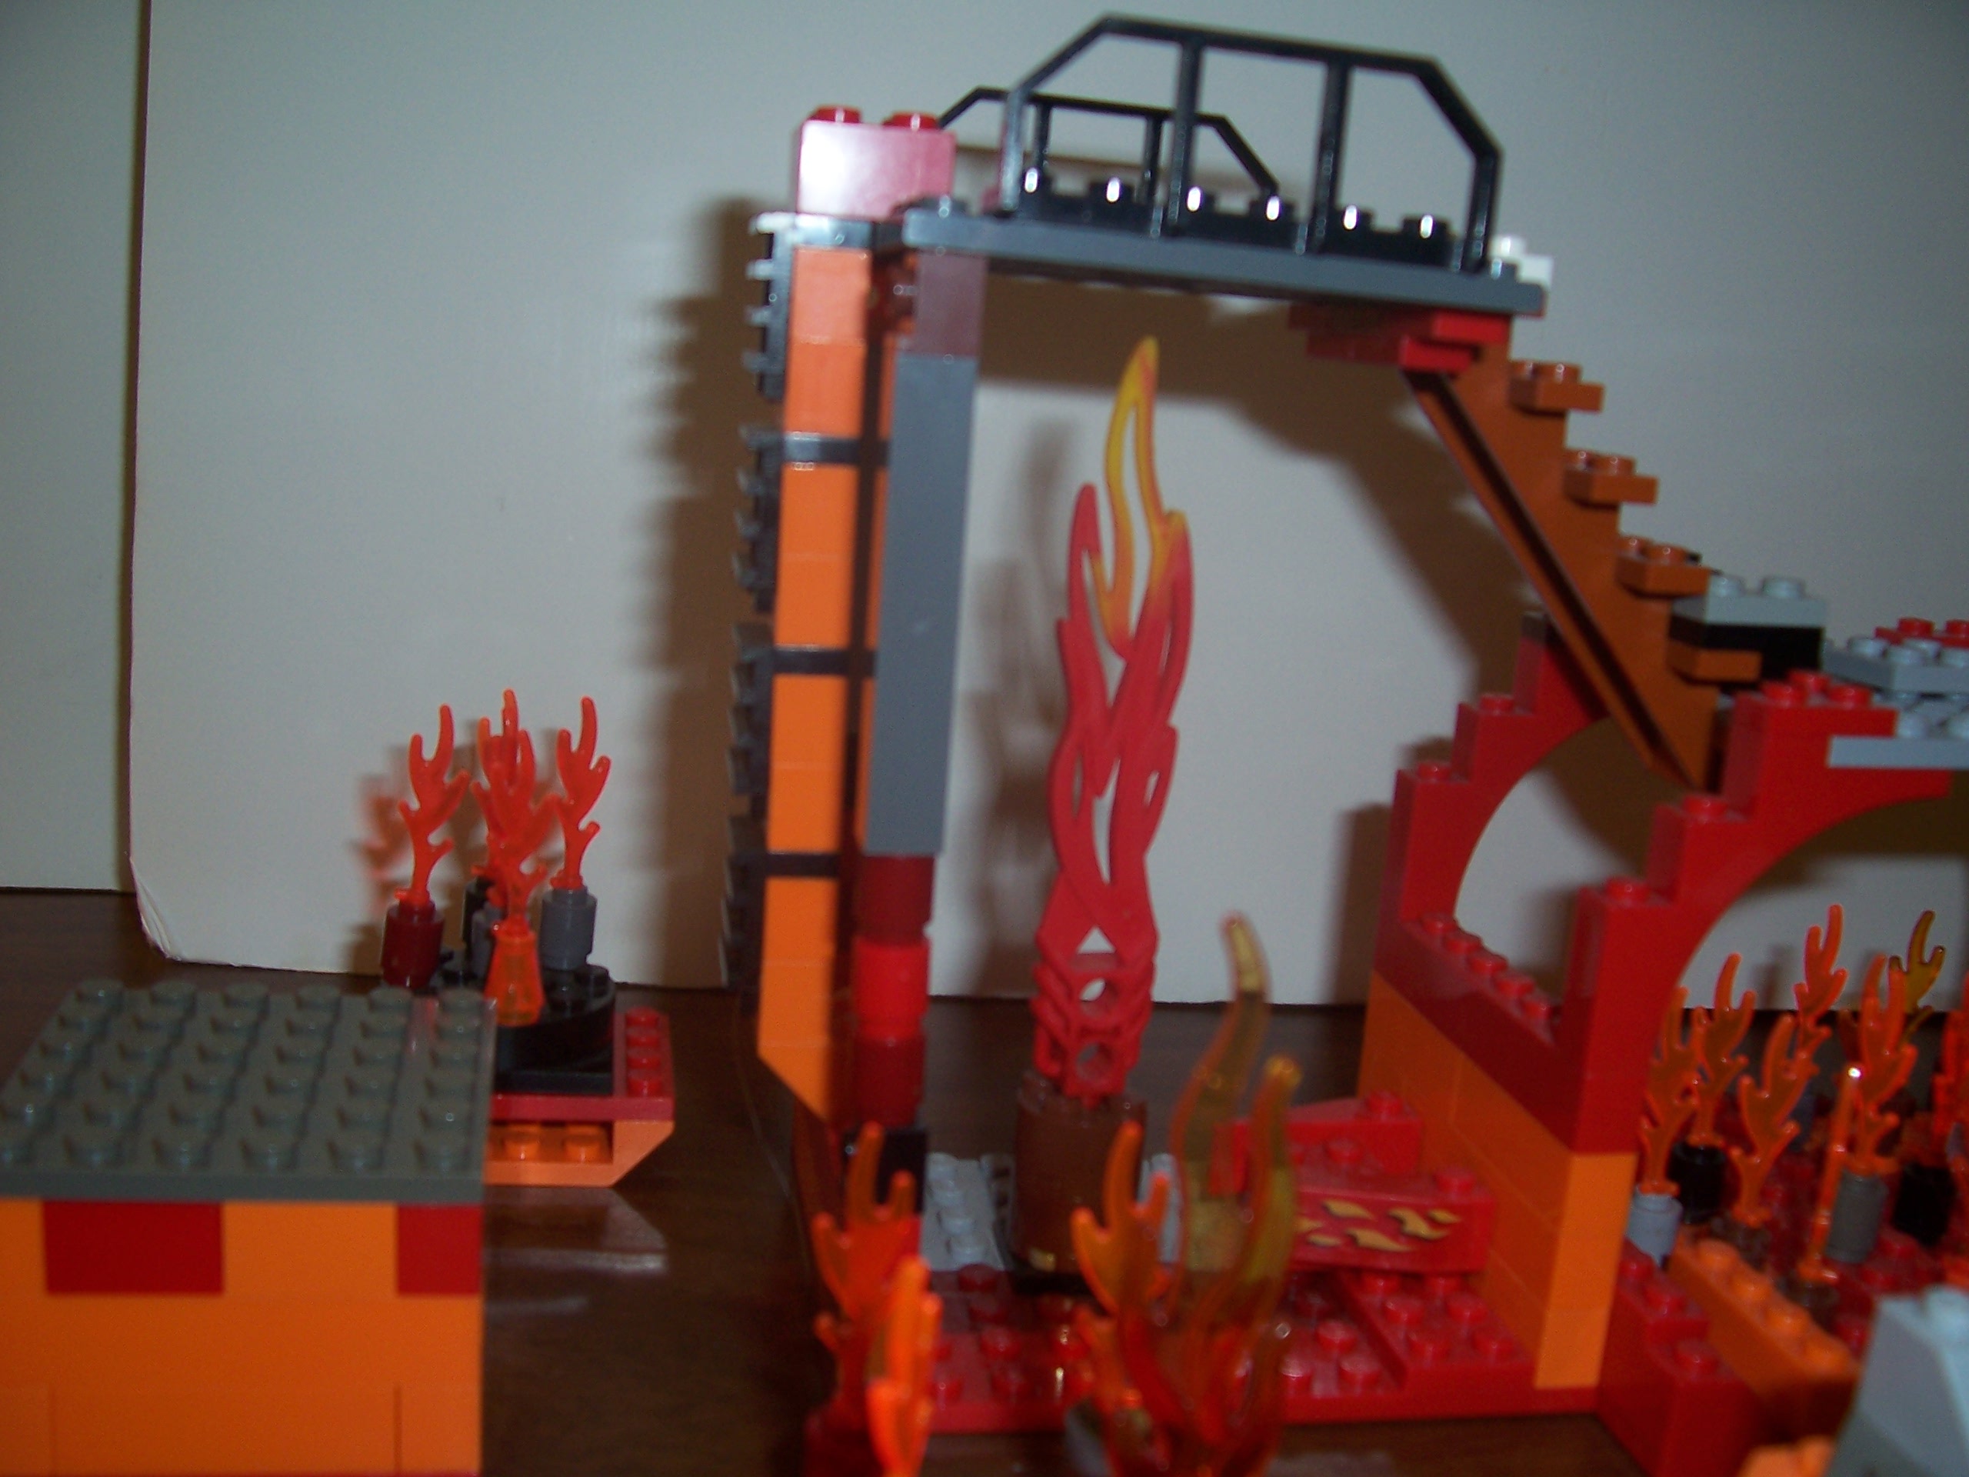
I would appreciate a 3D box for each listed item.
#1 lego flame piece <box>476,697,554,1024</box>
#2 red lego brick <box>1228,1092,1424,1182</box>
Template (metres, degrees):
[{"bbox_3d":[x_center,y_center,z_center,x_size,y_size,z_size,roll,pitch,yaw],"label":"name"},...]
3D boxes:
[{"bbox_3d":[-0.063,0.016,0.258,0.011,0.045,0.009,3,11,-6],"label":"lego flame piece"},{"bbox_3d":[0.041,0.051,0.248,0.028,0.011,0.010,2,12,-10],"label":"red lego brick"}]

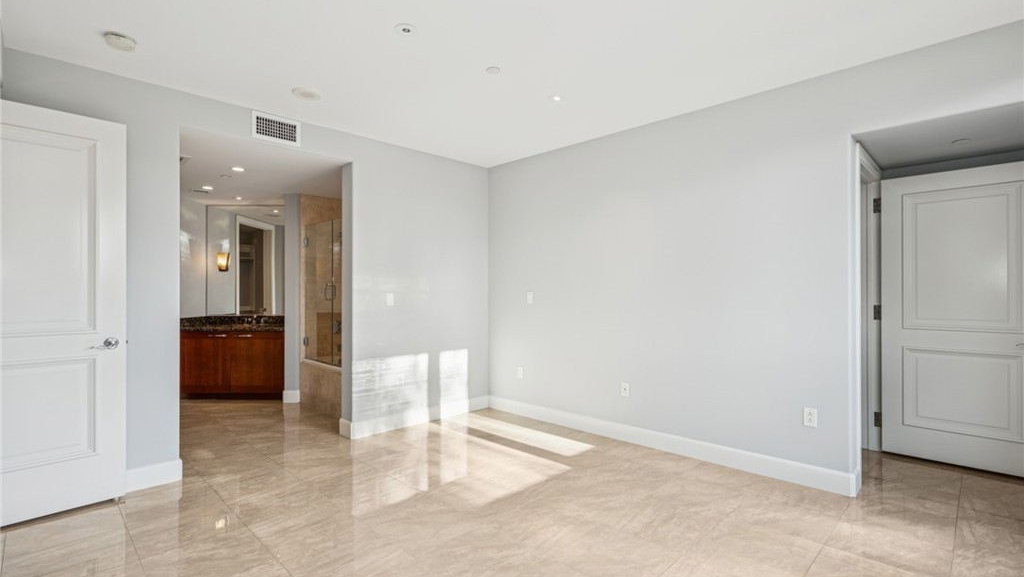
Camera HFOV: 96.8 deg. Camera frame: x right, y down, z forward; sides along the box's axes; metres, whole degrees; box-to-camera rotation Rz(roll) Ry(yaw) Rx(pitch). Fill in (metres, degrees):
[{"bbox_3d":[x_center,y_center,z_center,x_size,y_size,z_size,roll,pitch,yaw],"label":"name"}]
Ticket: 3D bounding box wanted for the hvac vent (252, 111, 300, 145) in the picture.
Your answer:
[{"bbox_3d":[-1.803,-1.223,3.490,0.030,0.199,0.344,-1,-1,44],"label":"hvac vent"}]

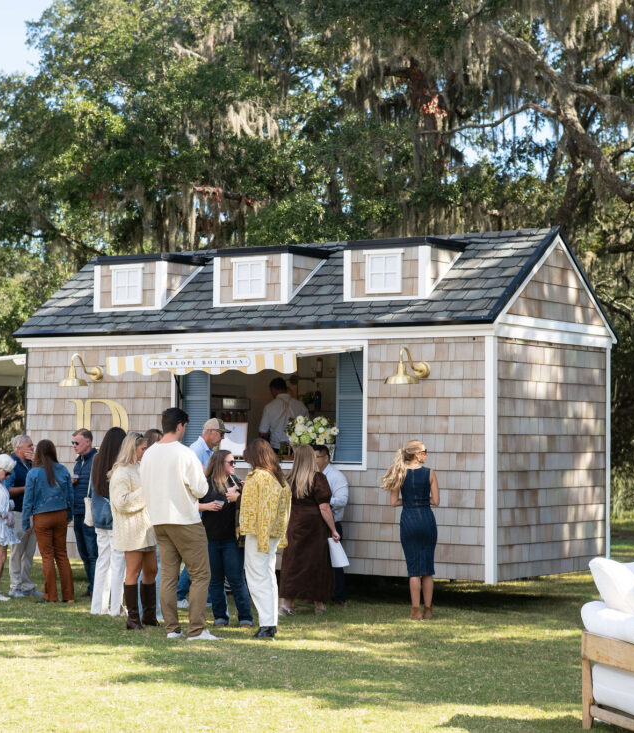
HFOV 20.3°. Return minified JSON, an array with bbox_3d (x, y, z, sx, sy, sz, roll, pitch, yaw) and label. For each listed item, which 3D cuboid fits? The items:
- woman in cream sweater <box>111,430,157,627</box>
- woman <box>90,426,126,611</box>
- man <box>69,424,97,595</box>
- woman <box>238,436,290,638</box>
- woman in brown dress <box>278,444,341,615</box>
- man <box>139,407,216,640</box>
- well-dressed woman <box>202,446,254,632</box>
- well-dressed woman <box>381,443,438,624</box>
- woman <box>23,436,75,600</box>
[{"bbox_3d":[-1.554,1.417,15.354,0.420,1.672,0.460,2,-2,-30],"label":"woman in cream sweater"},{"bbox_3d":[-1.918,1.430,16.470,0.440,1.725,0.350,0,-2,20],"label":"woman"},{"bbox_3d":[-2.356,1.506,18.362,0.380,1.706,0.480,2,-3,-34],"label":"man"},{"bbox_3d":[-0.434,1.431,14.906,0.450,1.632,0.380,2,-3,-41],"label":"woman"},{"bbox_3d":[-0.073,1.532,16.718,0.560,1.572,0.420,0,-2,9],"label":"woman in brown dress"},{"bbox_3d":[-1.136,1.289,14.784,0.550,1.893,0.430,-1,-3,37],"label":"man"},{"bbox_3d":[-0.774,1.503,15.656,0.460,1.538,0.380,2,-3,-43],"label":"well-dressed woman"},{"bbox_3d":[0.889,1.500,16.392,0.520,1.629,0.400,0,-2,9],"label":"well-dressed woman"},{"bbox_3d":[-2.647,1.530,17.677,0.480,1.602,0.360,1,-2,-14],"label":"woman"}]

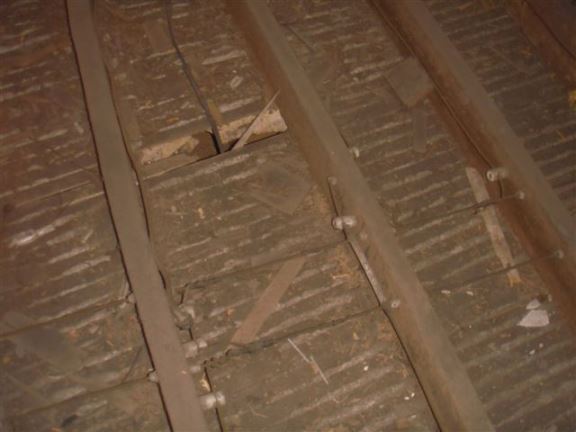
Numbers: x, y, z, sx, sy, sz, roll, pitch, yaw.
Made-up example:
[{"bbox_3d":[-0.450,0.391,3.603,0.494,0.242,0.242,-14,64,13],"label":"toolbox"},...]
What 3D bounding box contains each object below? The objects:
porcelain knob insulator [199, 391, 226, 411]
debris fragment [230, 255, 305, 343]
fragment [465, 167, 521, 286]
[{"bbox_3d":[-0.131,0.322,1.100,0.043,0.026,0.026,-16,59,-12],"label":"porcelain knob insulator"},{"bbox_3d":[-0.037,0.177,1.355,0.033,0.009,0.227,26,59,17],"label":"debris fragment"},{"bbox_3d":[0.473,0.013,1.466,0.032,0.009,0.329,-7,55,-5],"label":"fragment"}]

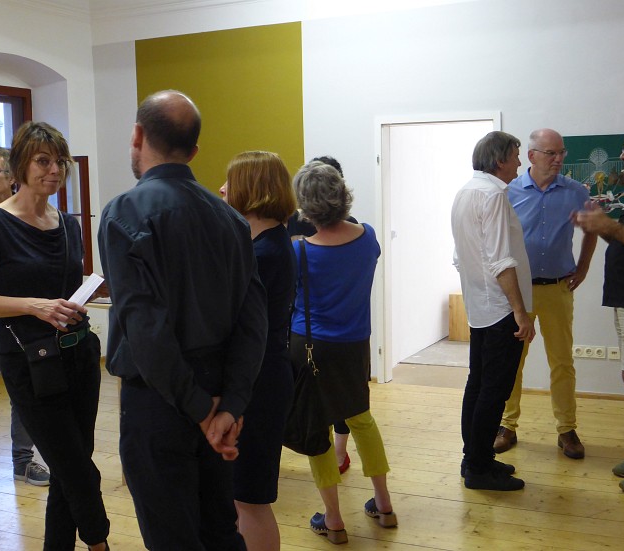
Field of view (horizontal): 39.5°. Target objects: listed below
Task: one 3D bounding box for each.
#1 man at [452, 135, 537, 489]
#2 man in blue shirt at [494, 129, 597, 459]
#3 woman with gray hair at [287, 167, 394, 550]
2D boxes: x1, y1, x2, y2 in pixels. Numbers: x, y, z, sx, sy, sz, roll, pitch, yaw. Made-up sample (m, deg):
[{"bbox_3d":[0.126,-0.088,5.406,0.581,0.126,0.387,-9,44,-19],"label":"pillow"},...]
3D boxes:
[{"bbox_3d":[0.910,0.168,4.343,0.400,1.760,0.500,-2,5,-14],"label":"man"},{"bbox_3d":[1.269,0.095,4.864,0.580,1.800,0.380,-1,5,6],"label":"man in blue shirt"},{"bbox_3d":[0.117,0.313,3.777,0.510,1.600,0.400,-3,5,-19],"label":"woman with gray hair"}]

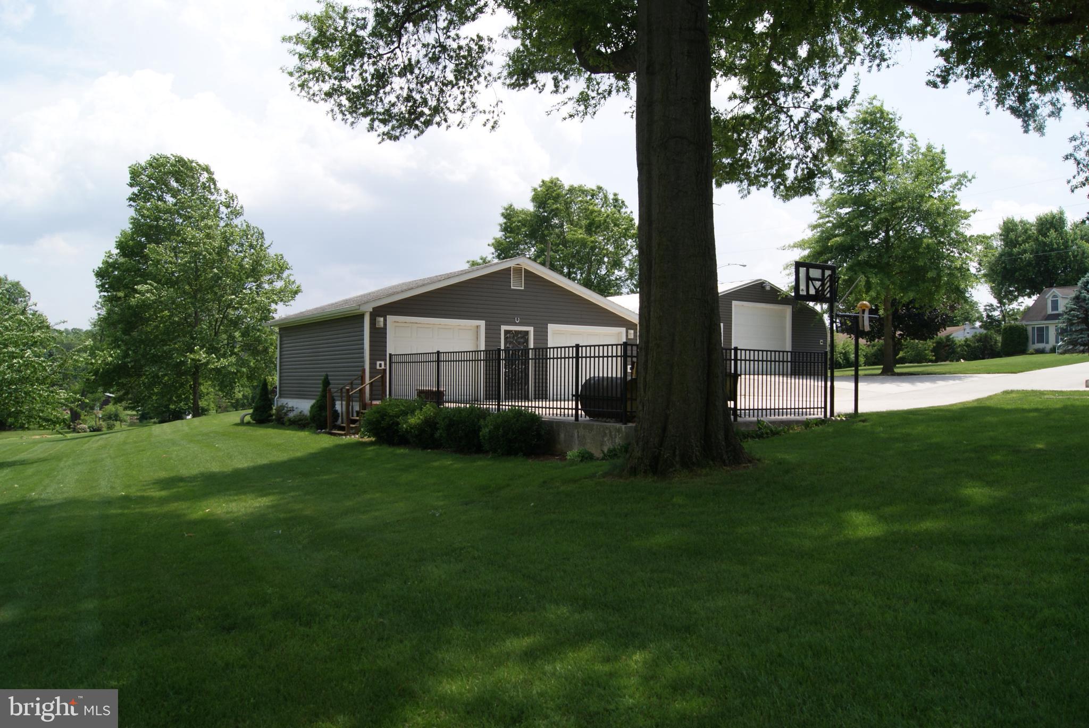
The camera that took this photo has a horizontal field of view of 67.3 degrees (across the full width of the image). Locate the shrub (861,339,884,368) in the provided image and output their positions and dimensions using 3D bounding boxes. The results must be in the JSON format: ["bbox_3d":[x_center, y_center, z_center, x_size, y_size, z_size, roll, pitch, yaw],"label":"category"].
[{"bbox_3d":[19.303,-0.625,48.000,1.600,1.600,1.500,0,-1,0],"label":"shrub"}]

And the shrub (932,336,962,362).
[{"bbox_3d":[27.531,-0.991,56.000,2.100,1.870,1.900,0,-1,0],"label":"shrub"}]

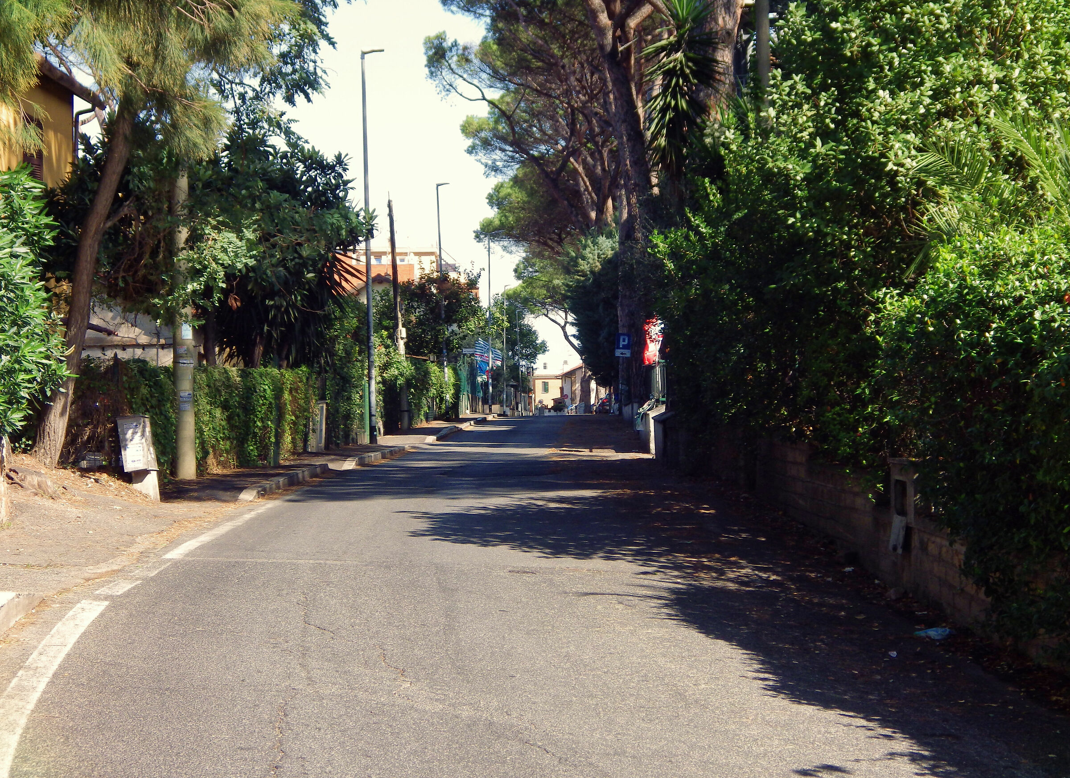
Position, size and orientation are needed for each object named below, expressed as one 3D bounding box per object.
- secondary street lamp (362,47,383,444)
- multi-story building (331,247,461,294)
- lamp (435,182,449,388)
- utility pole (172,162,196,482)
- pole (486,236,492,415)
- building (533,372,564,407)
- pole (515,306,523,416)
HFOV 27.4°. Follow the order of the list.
[{"bbox_3d":[-3.312,-2.903,44.700,0.500,8.000,0.160,-2,0,1],"label":"secondary street lamp"},{"bbox_3d":[-12.923,-6.208,205.000,13.500,13.000,11.000,-1,0,0],"label":"multi-story building"},{"bbox_3d":[-3.157,-3.014,75.000,0.500,8.000,0.160,-2,0,1],"label":"lamp"},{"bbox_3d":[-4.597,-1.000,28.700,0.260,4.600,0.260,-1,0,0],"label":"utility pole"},{"bbox_3d":[-2.003,-2.939,98.300,0.300,8.000,0.160,-1,0,1],"label":"pole"},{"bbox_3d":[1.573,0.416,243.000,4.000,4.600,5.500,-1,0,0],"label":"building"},{"bbox_3d":[-1.172,-2.005,162.000,0.500,8.000,0.180,-2,0,1],"label":"pole"}]

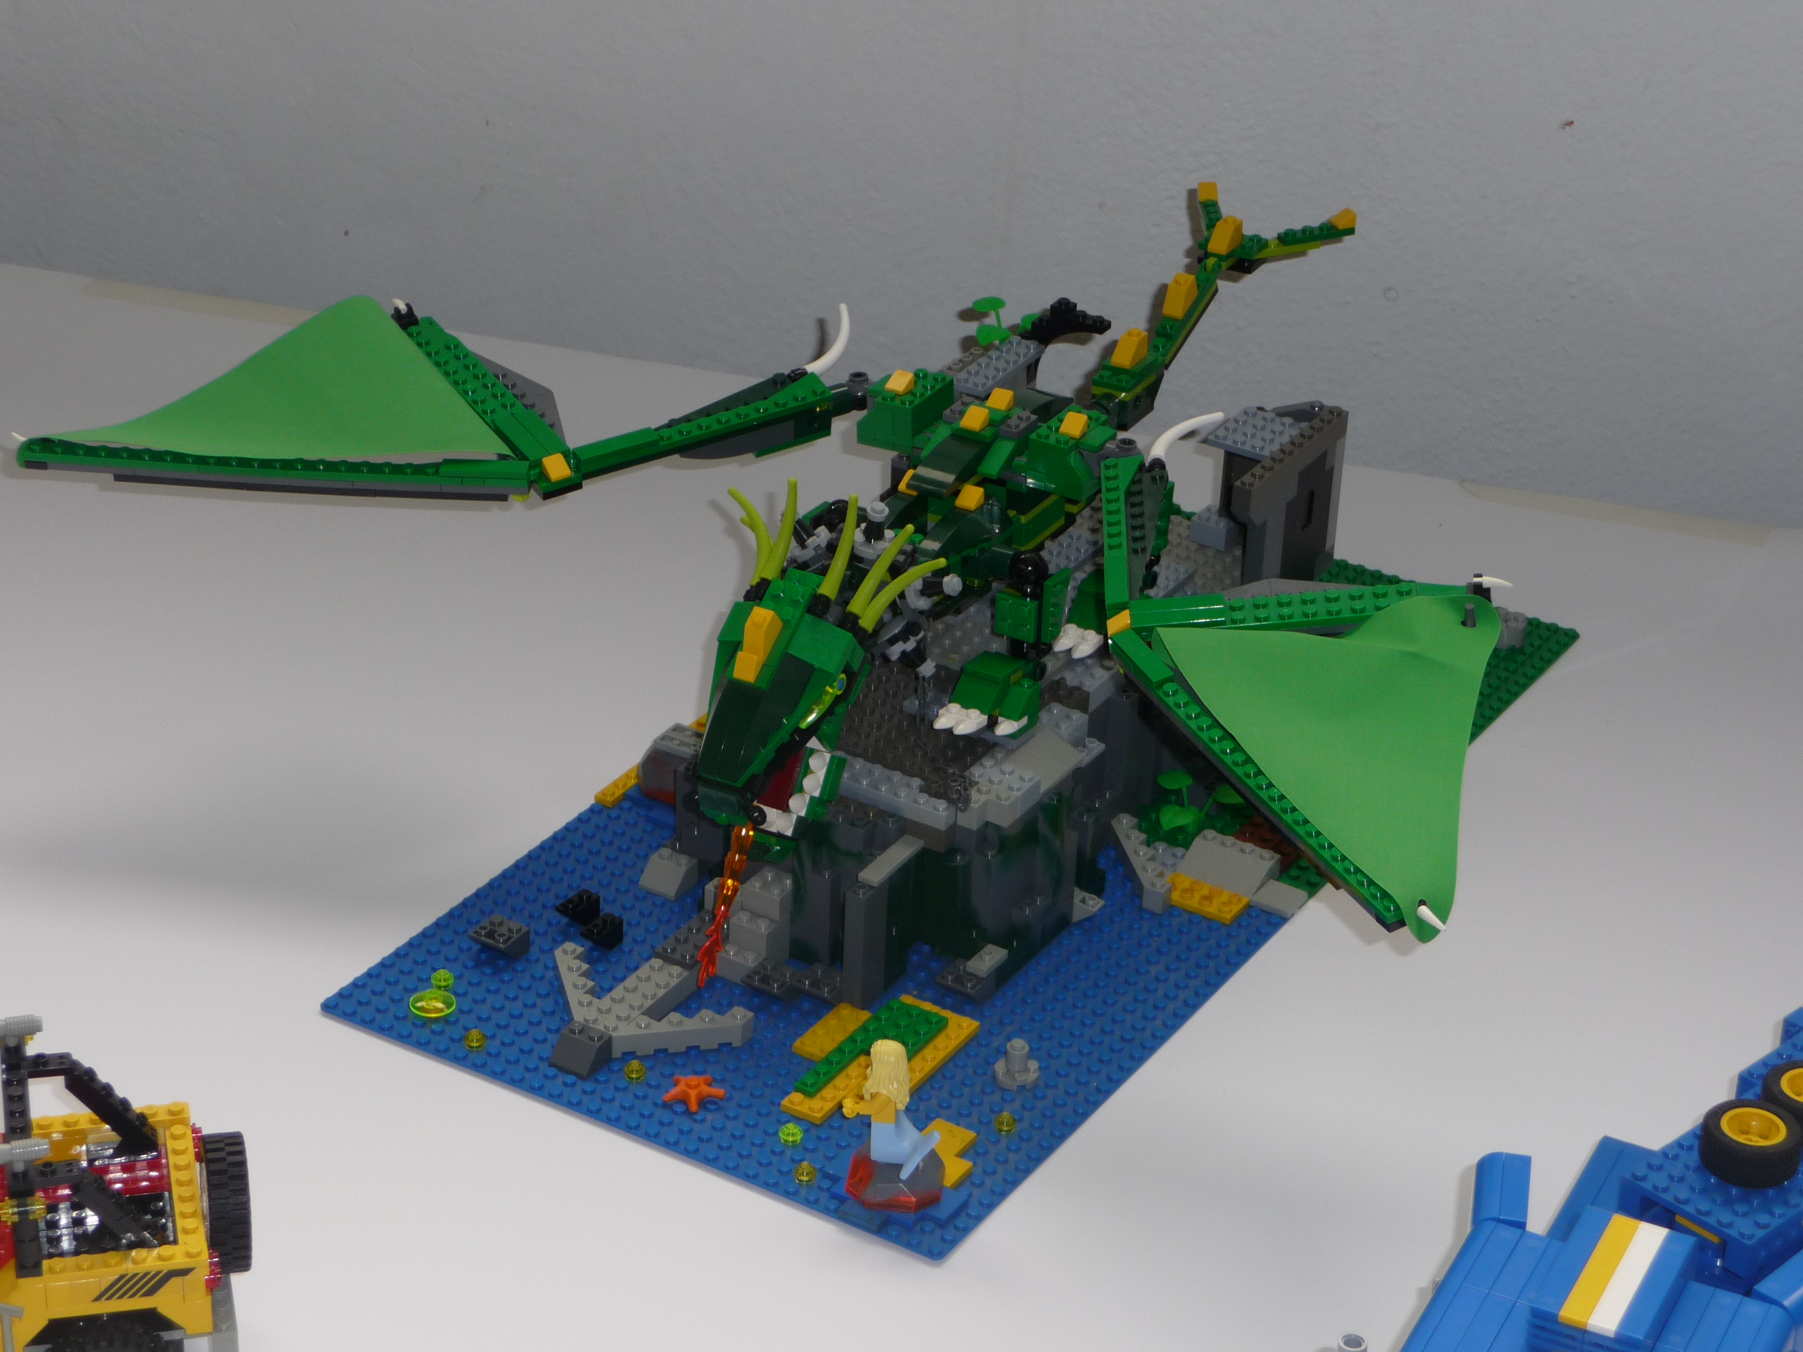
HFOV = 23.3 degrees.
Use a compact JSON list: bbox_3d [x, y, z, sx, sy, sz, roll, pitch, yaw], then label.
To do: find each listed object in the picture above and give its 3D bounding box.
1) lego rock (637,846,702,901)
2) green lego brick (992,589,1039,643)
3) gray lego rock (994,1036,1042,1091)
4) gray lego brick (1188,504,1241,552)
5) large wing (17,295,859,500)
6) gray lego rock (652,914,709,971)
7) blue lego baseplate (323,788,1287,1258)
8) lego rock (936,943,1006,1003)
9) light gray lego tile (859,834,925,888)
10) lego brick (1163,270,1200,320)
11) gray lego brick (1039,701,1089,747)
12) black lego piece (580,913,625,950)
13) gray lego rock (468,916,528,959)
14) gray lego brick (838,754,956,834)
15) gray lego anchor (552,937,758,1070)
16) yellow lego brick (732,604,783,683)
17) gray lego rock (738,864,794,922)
[{"bbox_3d":[-0.086,0.073,1.612,0.016,0.011,0.016,19,33,26],"label":"lego rock"},{"bbox_3d":[0.042,-0.021,1.585,0.016,0.016,0.005,19,33,26],"label":"green lego brick"},{"bbox_3d":[0.040,0.133,1.517,0.016,0.015,0.016,2,30,-1],"label":"gray lego rock"},{"bbox_3d":[0.126,-0.059,1.733,0.016,0.011,0.016,19,33,26],"label":"gray lego brick"},{"bbox_3d":[-0.171,-0.121,1.665,0.308,0.048,0.148,2,30,-1],"label":"large wing"},{"bbox_3d":[-0.073,0.095,1.560,0.016,0.005,0.032,19,33,26],"label":"gray lego rock"},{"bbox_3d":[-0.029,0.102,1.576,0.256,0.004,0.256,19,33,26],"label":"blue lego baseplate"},{"bbox_3d":[0.025,0.107,1.557,0.016,0.015,0.024,19,33,26],"label":"lego rock"},{"bbox_3d":[-0.003,0.066,1.543,0.008,0.003,0.032,19,33,26],"label":"light gray lego tile"},{"bbox_3d":[0.109,-0.150,1.721,0.008,0.011,0.016,16,52,24],"label":"lego brick"},{"bbox_3d":[0.058,0.019,1.598,0.016,0.011,0.016,19,33,26],"label":"gray lego brick"},{"bbox_3d":[-0.108,0.093,1.573,0.008,0.011,0.016,19,33,26],"label":"black lego piece"},{"bbox_3d":[-0.144,0.095,1.572,0.016,0.011,0.016,19,33,26],"label":"gray lego rock"},{"bbox_3d":[-0.005,0.040,1.535,0.056,0.011,0.016,19,33,26],"label":"gray lego brick"},{"bbox_3d":[-0.094,0.117,1.533,0.080,0.011,0.048,19,33,26],"label":"gray lego anchor"},{"bbox_3d":[-0.051,-0.011,1.517,0.008,0.011,0.024,17,70,26],"label":"yellow lego brick"},{"bbox_3d":[-0.047,0.077,1.564,0.016,0.011,0.016,19,33,26],"label":"gray lego rock"}]

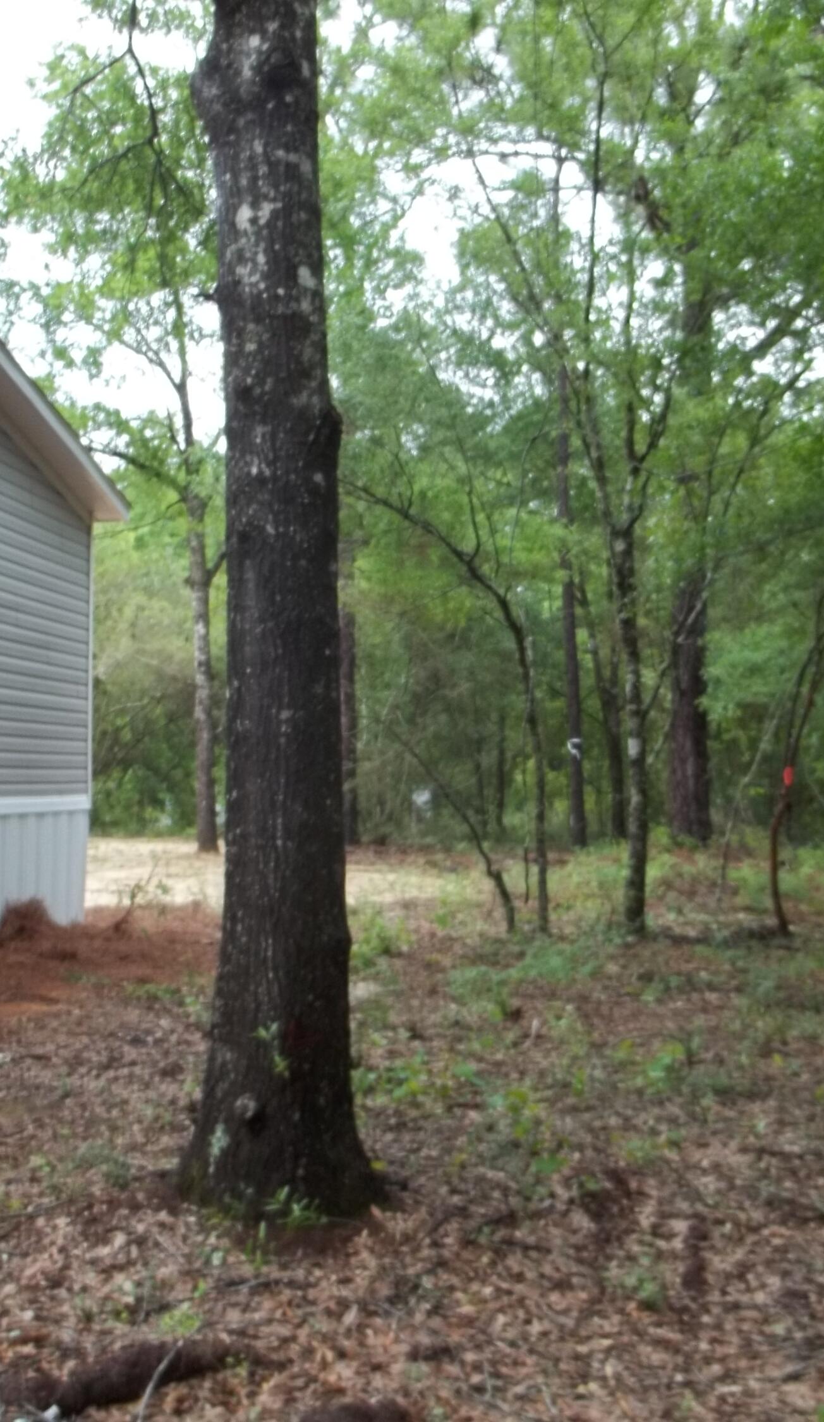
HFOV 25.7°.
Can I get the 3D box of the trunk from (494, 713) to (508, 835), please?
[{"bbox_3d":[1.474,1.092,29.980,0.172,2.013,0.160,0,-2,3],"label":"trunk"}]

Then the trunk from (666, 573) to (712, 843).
[{"bbox_3d":[4.404,-0.053,28.585,0.640,4.291,0.600,0,-2,9],"label":"trunk"}]

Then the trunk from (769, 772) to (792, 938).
[{"bbox_3d":[3.196,1.250,15.663,0.180,1.434,0.130,0,-2,11],"label":"trunk"}]

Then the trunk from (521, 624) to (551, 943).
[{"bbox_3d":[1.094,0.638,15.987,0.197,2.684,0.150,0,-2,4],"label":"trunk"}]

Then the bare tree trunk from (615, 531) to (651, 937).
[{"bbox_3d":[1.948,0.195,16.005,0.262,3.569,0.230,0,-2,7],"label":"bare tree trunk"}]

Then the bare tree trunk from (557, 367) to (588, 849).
[{"bbox_3d":[2.486,-1.625,28.160,0.260,7.552,0.240,-2,-2,5],"label":"bare tree trunk"}]

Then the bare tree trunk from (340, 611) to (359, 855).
[{"bbox_3d":[-0.978,0.225,28.073,0.360,3.752,0.360,-1,-2,-2],"label":"bare tree trunk"}]

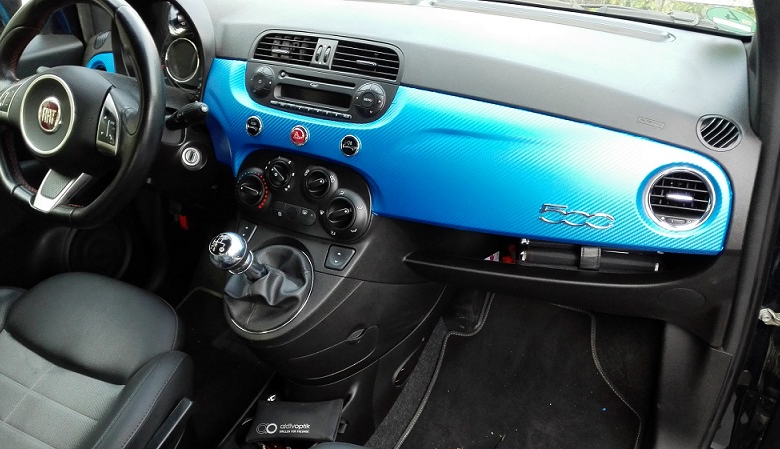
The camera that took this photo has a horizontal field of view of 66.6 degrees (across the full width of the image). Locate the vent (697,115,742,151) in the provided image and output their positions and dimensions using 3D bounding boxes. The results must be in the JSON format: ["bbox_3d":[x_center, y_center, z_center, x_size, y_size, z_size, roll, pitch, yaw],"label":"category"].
[{"bbox_3d":[0.424,-0.115,0.772,0.058,0.025,0.058,1,69,2],"label":"vent"}]

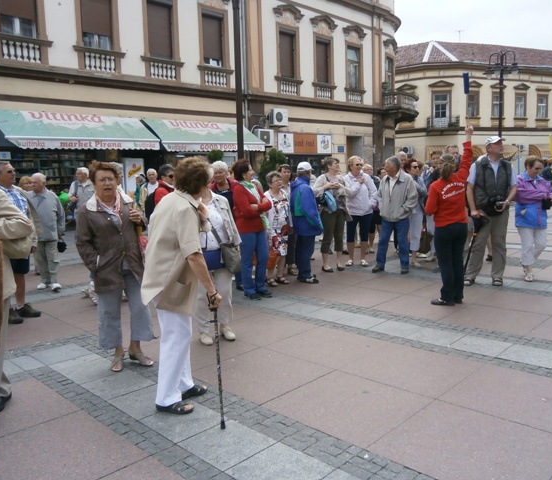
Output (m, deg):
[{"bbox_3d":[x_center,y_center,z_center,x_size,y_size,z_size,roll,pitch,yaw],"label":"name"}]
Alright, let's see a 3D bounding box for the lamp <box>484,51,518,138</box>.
[{"bbox_3d":[11.594,-5.891,24.983,1.700,7.548,1.700,-2,7,0],"label":"lamp"}]

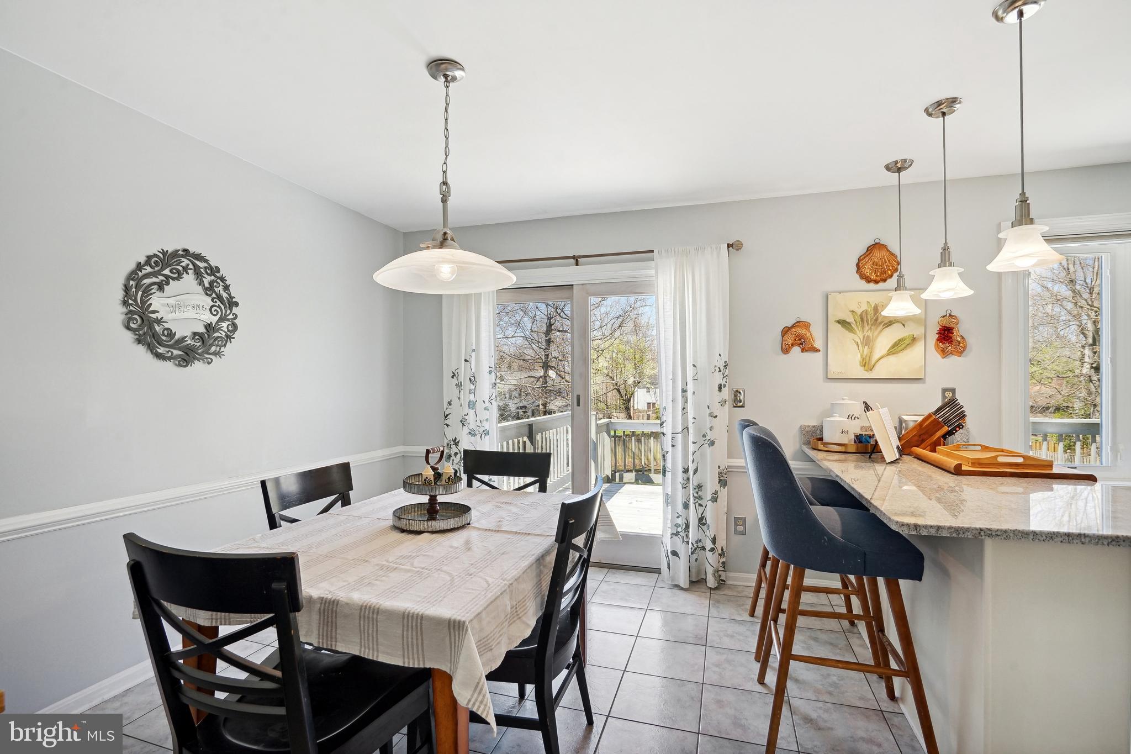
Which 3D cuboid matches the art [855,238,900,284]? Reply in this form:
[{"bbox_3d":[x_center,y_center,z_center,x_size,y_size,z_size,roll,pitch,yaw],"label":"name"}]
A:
[{"bbox_3d":[1.840,-0.684,2.966,0.230,0.270,0.050,0,-1,18],"label":"art"}]

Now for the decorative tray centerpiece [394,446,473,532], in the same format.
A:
[{"bbox_3d":[-0.470,0.401,1.857,0.295,0.285,0.295,0,-1,0],"label":"decorative tray centerpiece"}]

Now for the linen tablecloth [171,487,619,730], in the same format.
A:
[{"bbox_3d":[-0.481,0.658,1.850,1.110,0.250,1.350,0,-1,18],"label":"linen tablecloth"}]

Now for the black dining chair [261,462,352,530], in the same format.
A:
[{"bbox_3d":[-0.819,0.844,1.991,0.490,0.920,0.490,0,-1,14],"label":"black dining chair"}]

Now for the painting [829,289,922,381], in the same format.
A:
[{"bbox_3d":[1.817,-0.245,2.941,0.497,0.505,0.035,0,-1,18],"label":"painting"}]

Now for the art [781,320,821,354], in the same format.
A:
[{"bbox_3d":[1.432,-0.248,3.059,0.220,0.213,0.050,0,-1,18],"label":"art"}]

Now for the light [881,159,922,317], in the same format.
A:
[{"bbox_3d":[1.768,-0.735,2.659,0.178,0.800,0.178,0,-1,18],"label":"light"}]

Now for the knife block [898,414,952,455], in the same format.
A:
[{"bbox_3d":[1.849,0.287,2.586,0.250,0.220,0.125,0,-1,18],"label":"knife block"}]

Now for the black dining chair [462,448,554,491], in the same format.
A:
[{"bbox_3d":[-0.356,0.836,2.370,0.490,0.910,0.540,0,-1,12],"label":"black dining chair"}]

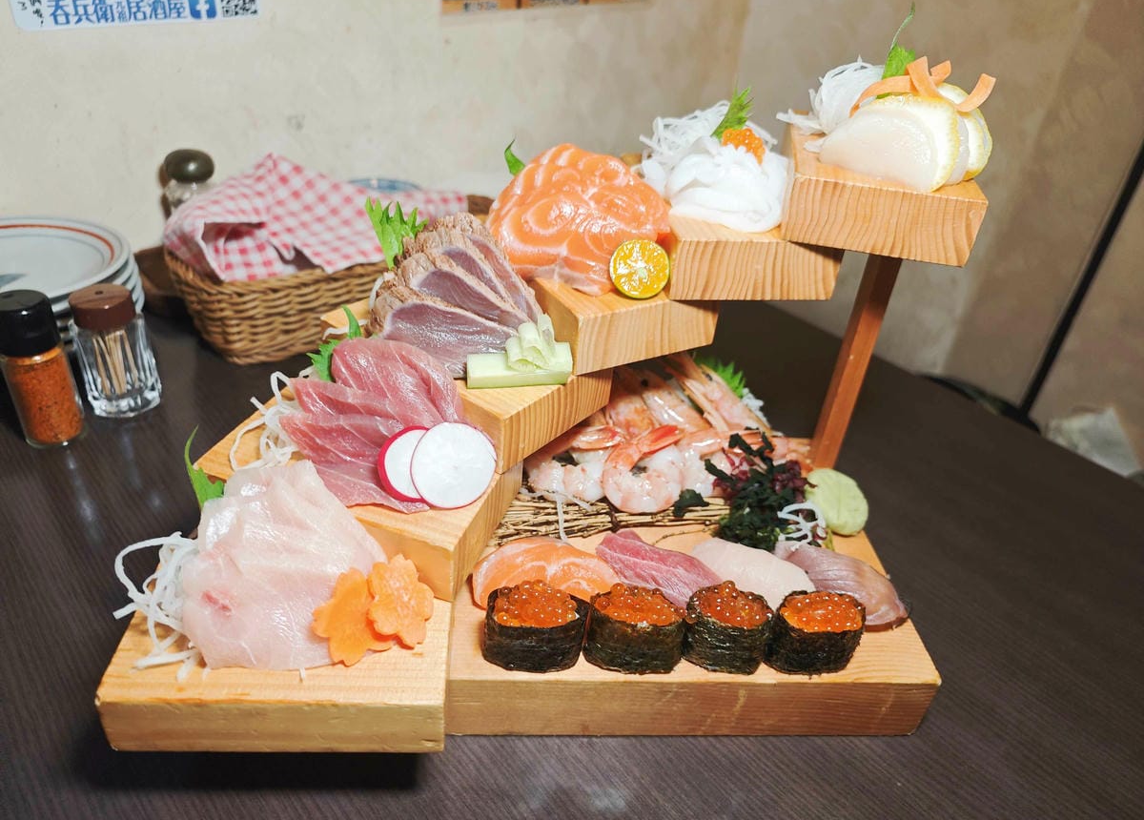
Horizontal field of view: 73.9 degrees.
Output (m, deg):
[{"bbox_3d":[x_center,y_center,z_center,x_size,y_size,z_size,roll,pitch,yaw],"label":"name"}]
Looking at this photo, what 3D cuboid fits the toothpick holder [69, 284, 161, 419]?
[{"bbox_3d":[-0.340,-0.045,0.565,0.049,0.089,0.049,2,33,-5],"label":"toothpick holder"}]

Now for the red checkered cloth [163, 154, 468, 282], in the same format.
[{"bbox_3d":[-0.219,-0.192,0.715,0.301,0.075,0.153,-20,40,-34],"label":"red checkered cloth"}]

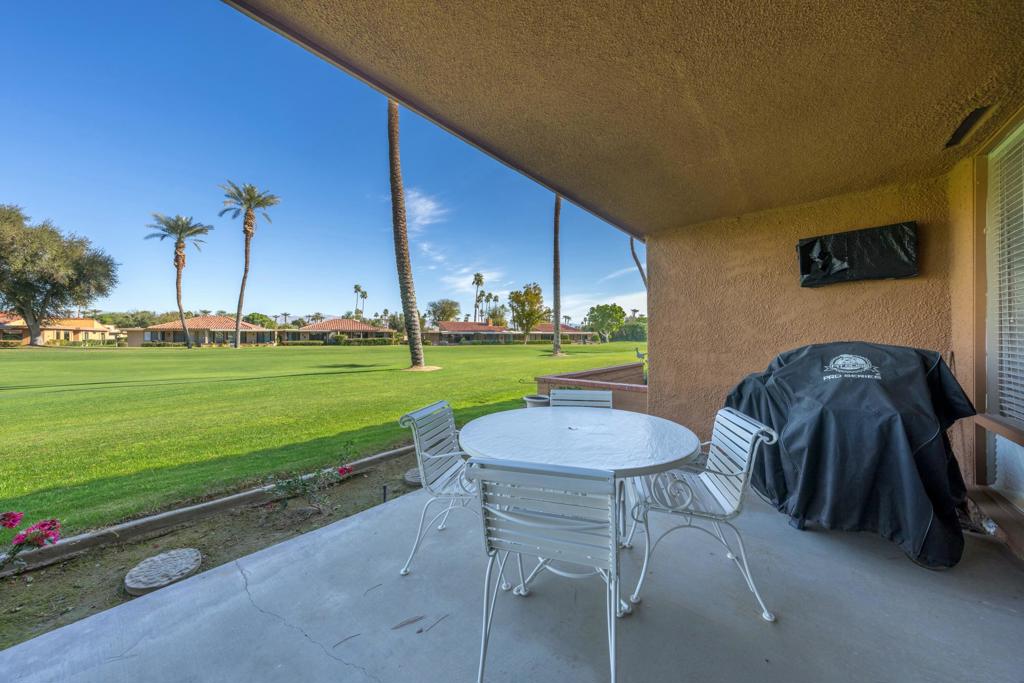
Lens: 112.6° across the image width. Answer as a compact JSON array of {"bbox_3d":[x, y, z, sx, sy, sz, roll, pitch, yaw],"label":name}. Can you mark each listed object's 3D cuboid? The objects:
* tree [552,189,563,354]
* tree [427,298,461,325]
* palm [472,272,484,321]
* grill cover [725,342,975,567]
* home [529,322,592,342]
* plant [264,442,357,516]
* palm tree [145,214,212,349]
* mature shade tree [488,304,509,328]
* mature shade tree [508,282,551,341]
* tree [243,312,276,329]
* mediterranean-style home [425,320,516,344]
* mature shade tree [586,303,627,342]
[{"bbox_3d":[3.550,-7.400,26.700,6.000,17.000,6.000,0,0,0],"label":"tree"},{"bbox_3d":[-19.663,-5.700,98.000,9.800,13.000,9.800,0,0,0],"label":"tree"},{"bbox_3d":[-10.009,-9.833,102.000,3.700,21.266,3.700,0,0,0],"label":"palm"},{"bbox_3d":[2.180,0.600,2.360,1.220,1.200,0.740,0,0,37],"label":"grill cover"},{"bbox_3d":[11.826,-1.950,85.000,15.500,5.000,12.000,0,0,-15],"label":"home"},{"bbox_3d":[-1.520,1.030,2.600,0.620,0.460,0.450,0,0,0],"label":"plant"},{"bbox_3d":[-46.749,-8.368,48.000,7.000,18.836,7.000,0,0,0],"label":"palm tree"},{"bbox_3d":[-3.400,-4.300,86.000,5.800,9.600,5.800,0,0,0],"label":"mature shade tree"},{"bbox_3d":[3.844,-6.051,75.000,9.000,13.601,9.000,0,0,0],"label":"mature shade tree"},{"bbox_3d":[-55.500,-2.900,75.000,8.000,6.900,8.000,0,0,0],"label":"tree"},{"bbox_3d":[-8.300,-1.850,68.000,17.000,4.800,13.000,0,0,-14],"label":"mediterranean-style home"},{"bbox_3d":[23.300,-4.600,83.000,9.200,9.500,9.200,0,0,0],"label":"mature shade tree"}]

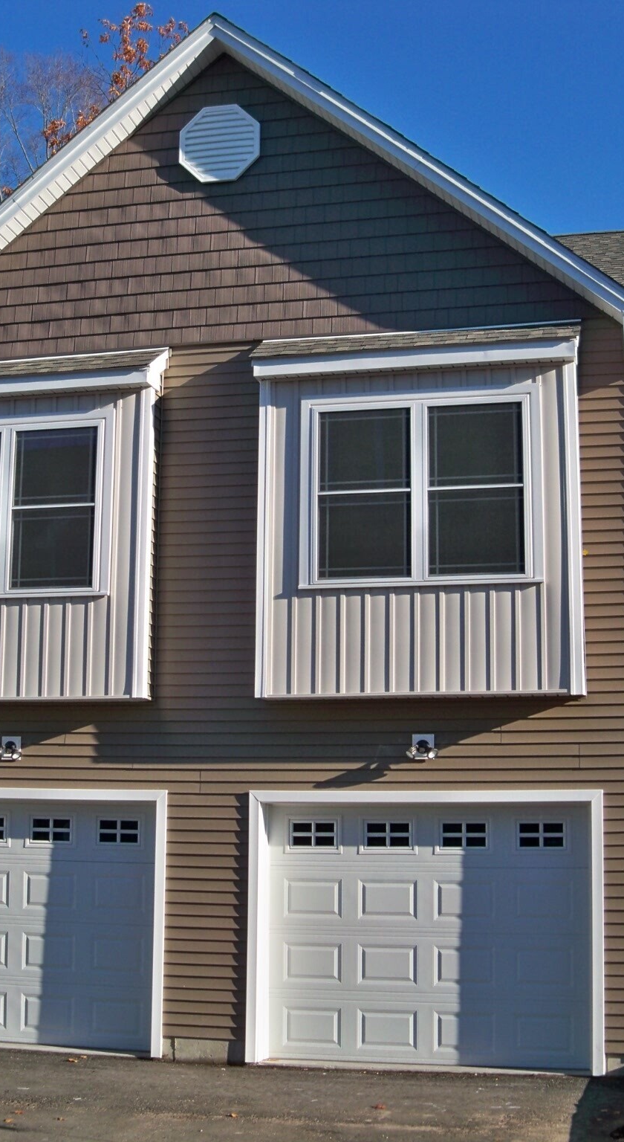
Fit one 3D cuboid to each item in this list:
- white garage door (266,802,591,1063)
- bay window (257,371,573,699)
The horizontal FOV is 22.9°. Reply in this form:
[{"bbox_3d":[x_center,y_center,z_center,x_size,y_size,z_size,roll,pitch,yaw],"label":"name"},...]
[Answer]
[{"bbox_3d":[0.932,2.933,12.500,2.679,2.061,0.090,-2,-10,14],"label":"white garage door"},{"bbox_3d":[0.875,-0.305,12.667,2.673,2.707,0.330,-2,-10,14],"label":"bay window"}]

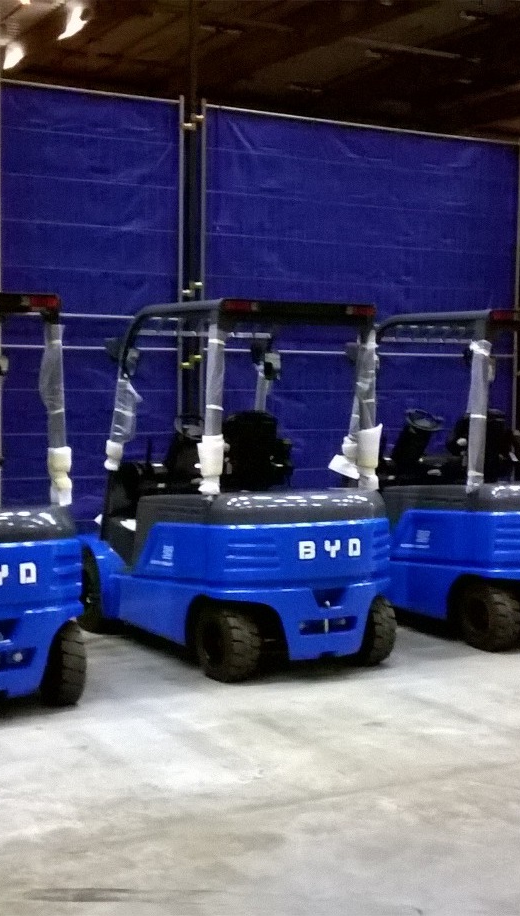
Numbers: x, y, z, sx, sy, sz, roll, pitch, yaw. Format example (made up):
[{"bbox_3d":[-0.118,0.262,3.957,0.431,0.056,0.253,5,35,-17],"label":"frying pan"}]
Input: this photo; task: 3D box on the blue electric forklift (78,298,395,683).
[{"bbox_3d":[-0.137,0.137,8.692,1.270,2.200,2.380,-1,4,-29],"label":"blue electric forklift"}]

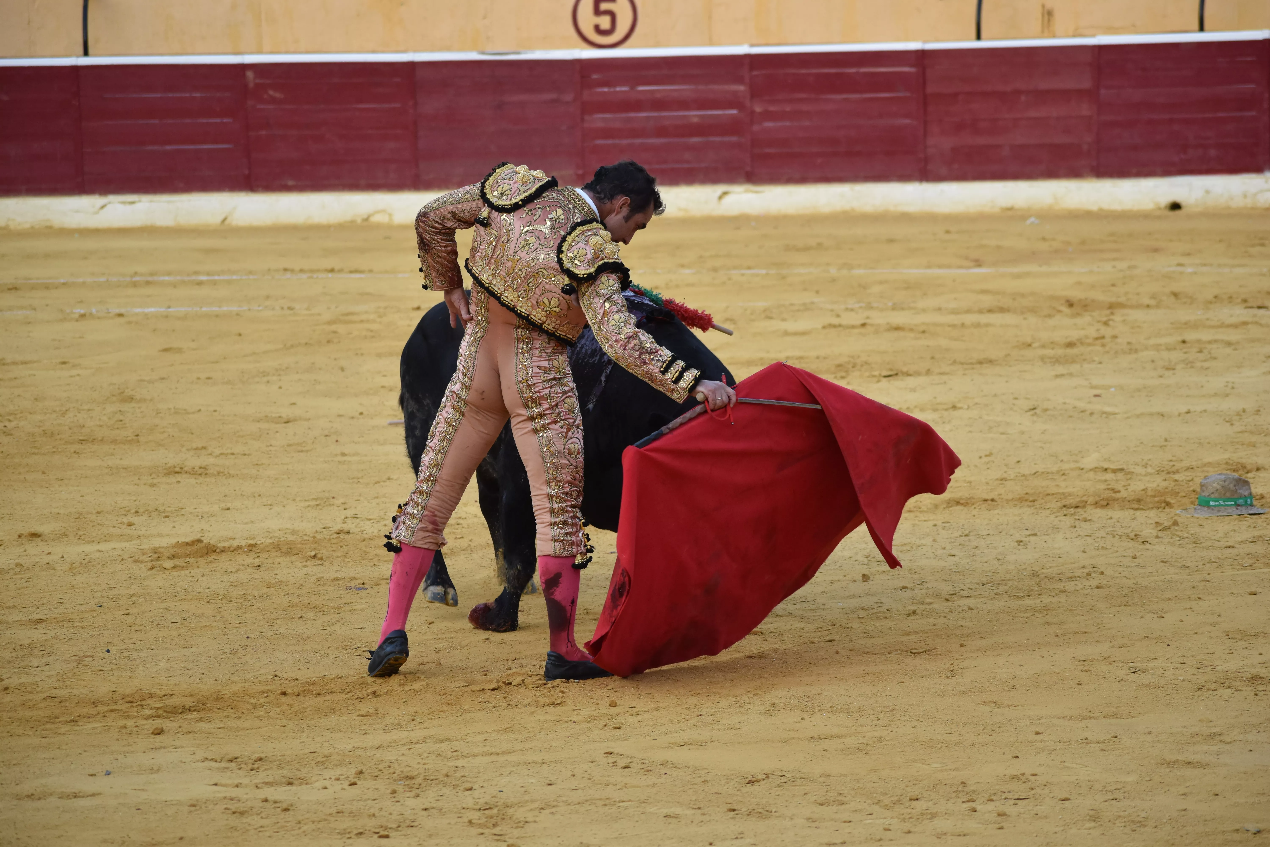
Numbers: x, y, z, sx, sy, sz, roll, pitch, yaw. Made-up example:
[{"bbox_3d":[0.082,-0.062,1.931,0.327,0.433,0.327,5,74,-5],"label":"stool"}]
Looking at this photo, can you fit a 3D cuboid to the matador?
[{"bbox_3d":[-0.245,-0.015,17.550,0.920,1.530,0.750,1,5,28],"label":"matador"}]

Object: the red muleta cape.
[{"bbox_3d":[0.405,0.275,17.500,1.030,0.920,0.500,-2,5,-15],"label":"red muleta cape"}]

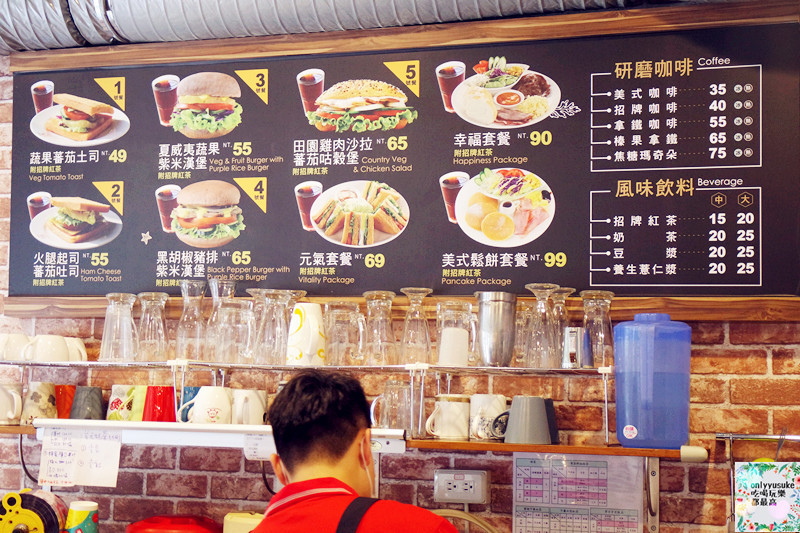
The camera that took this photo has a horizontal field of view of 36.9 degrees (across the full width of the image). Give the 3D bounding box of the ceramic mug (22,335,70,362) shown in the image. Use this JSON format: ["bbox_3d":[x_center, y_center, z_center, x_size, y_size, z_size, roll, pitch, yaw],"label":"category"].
[{"bbox_3d":[-0.857,0.199,2.897,0.117,0.068,0.089,4,-7,-24],"label":"ceramic mug"}]

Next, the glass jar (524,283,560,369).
[{"bbox_3d":[0.301,0.126,2.523,0.074,0.181,0.074,1,-6,0],"label":"glass jar"}]

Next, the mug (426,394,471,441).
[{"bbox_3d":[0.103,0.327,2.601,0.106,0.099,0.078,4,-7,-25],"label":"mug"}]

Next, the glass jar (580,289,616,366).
[{"bbox_3d":[0.415,0.133,2.519,0.073,0.167,0.073,-1,-6,17],"label":"glass jar"}]

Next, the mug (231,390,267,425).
[{"bbox_3d":[-0.343,0.328,2.719,0.075,0.101,0.105,3,-6,-12],"label":"mug"}]

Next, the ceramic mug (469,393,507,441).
[{"bbox_3d":[0.181,0.319,2.545,0.077,0.098,0.109,-2,-6,29],"label":"ceramic mug"}]

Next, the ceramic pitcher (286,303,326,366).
[{"bbox_3d":[-0.208,0.154,2.709,0.089,0.145,0.117,3,-6,-14],"label":"ceramic pitcher"}]

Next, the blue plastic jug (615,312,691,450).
[{"bbox_3d":[0.514,0.234,2.451,0.159,0.280,0.199,-1,-6,17],"label":"blue plastic jug"}]

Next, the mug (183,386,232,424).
[{"bbox_3d":[-0.447,0.329,2.757,0.122,0.107,0.090,3,-6,-12],"label":"mug"}]

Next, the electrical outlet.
[{"bbox_3d":[0.142,0.499,2.719,0.120,0.072,0.040,0,-6,17],"label":"electrical outlet"}]

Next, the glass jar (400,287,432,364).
[{"bbox_3d":[0.036,0.134,2.657,0.072,0.176,0.072,1,-6,0],"label":"glass jar"}]

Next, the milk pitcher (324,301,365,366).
[{"bbox_3d":[-0.114,0.150,2.652,0.114,0.145,0.080,-4,-7,42],"label":"milk pitcher"}]

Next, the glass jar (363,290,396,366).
[{"bbox_3d":[-0.045,0.139,2.663,0.075,0.168,0.075,2,-6,-1],"label":"glass jar"}]

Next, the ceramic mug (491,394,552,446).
[{"bbox_3d":[0.255,0.323,2.529,0.130,0.105,0.100,1,-6,3],"label":"ceramic mug"}]

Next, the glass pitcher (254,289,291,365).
[{"bbox_3d":[-0.288,0.139,2.714,0.077,0.169,0.077,1,-6,0],"label":"glass pitcher"}]

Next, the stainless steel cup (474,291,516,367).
[{"bbox_3d":[0.205,0.135,2.562,0.089,0.163,0.083,1,-6,0],"label":"stainless steel cup"}]

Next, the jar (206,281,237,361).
[{"bbox_3d":[-0.417,0.125,2.808,0.074,0.192,0.074,1,-6,0],"label":"jar"}]

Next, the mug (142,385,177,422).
[{"bbox_3d":[-0.562,0.334,2.814,0.083,0.105,0.103,3,-6,-11],"label":"mug"}]

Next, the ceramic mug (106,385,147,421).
[{"bbox_3d":[-0.636,0.329,2.807,0.089,0.101,0.101,-1,-6,17],"label":"ceramic mug"}]

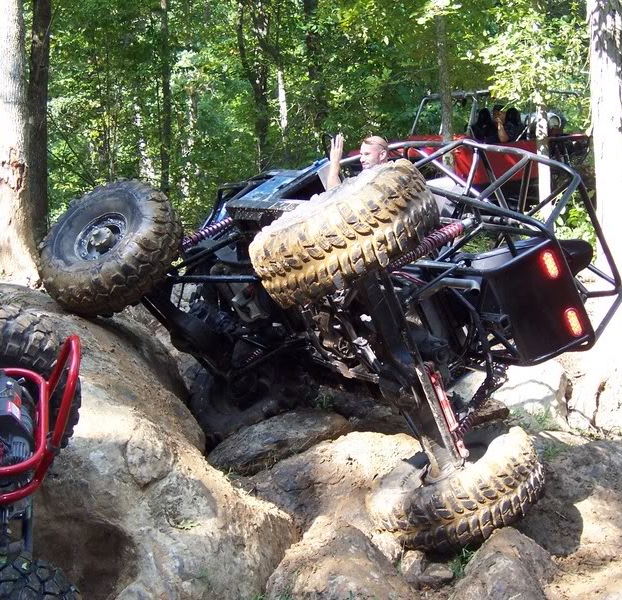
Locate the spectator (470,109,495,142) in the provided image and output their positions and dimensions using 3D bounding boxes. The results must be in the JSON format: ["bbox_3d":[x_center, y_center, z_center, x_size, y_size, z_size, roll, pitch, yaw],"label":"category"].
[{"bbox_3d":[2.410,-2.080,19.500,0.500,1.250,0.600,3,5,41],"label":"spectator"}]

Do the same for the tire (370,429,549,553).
[{"bbox_3d":[0.815,1.063,7.850,1.000,0.360,1.000,-30,11,-33],"label":"tire"}]

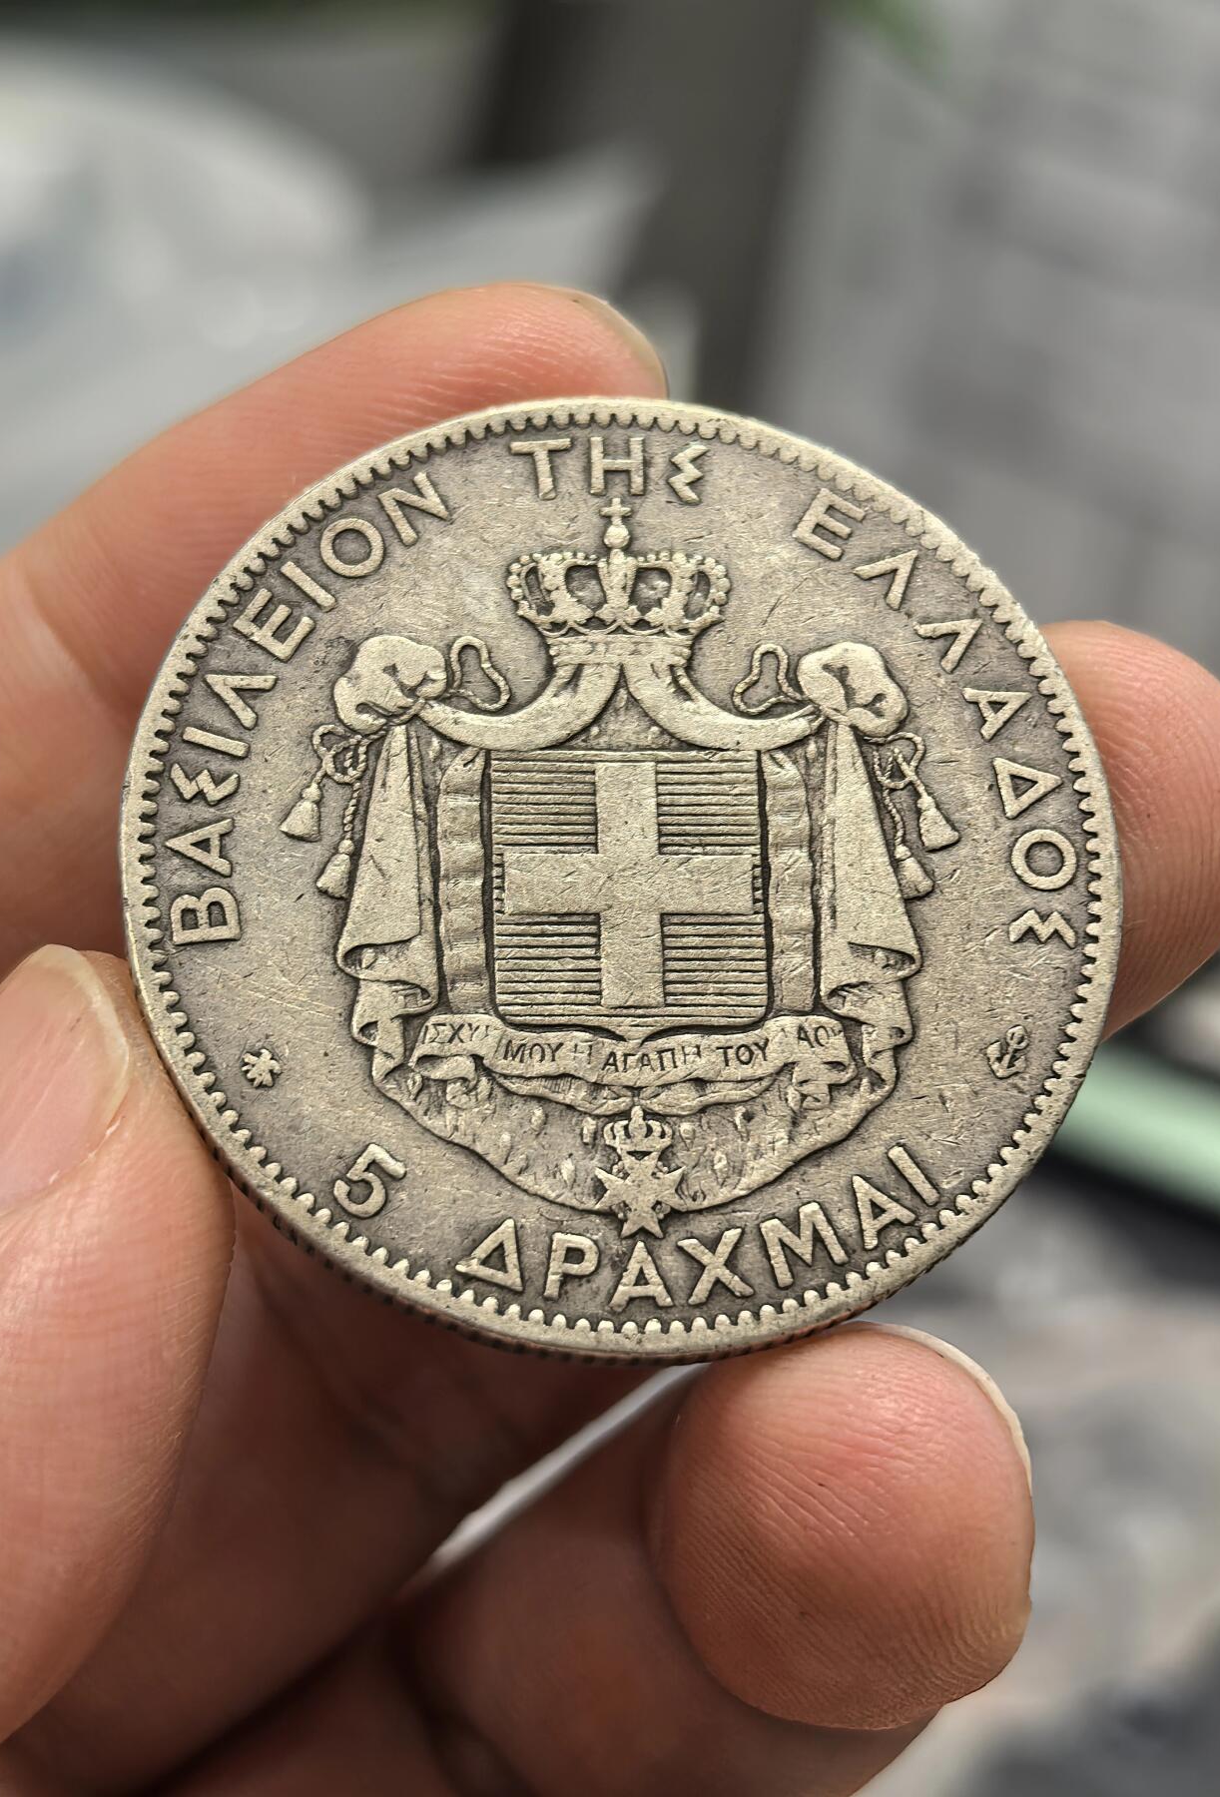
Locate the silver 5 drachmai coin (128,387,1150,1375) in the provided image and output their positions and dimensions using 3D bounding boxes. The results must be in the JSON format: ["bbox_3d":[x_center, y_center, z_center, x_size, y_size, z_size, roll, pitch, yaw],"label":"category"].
[{"bbox_3d":[0.001,-0.001,0.104,0.037,0.003,0.037,1,71,-6],"label":"silver 5 drachmai coin"}]

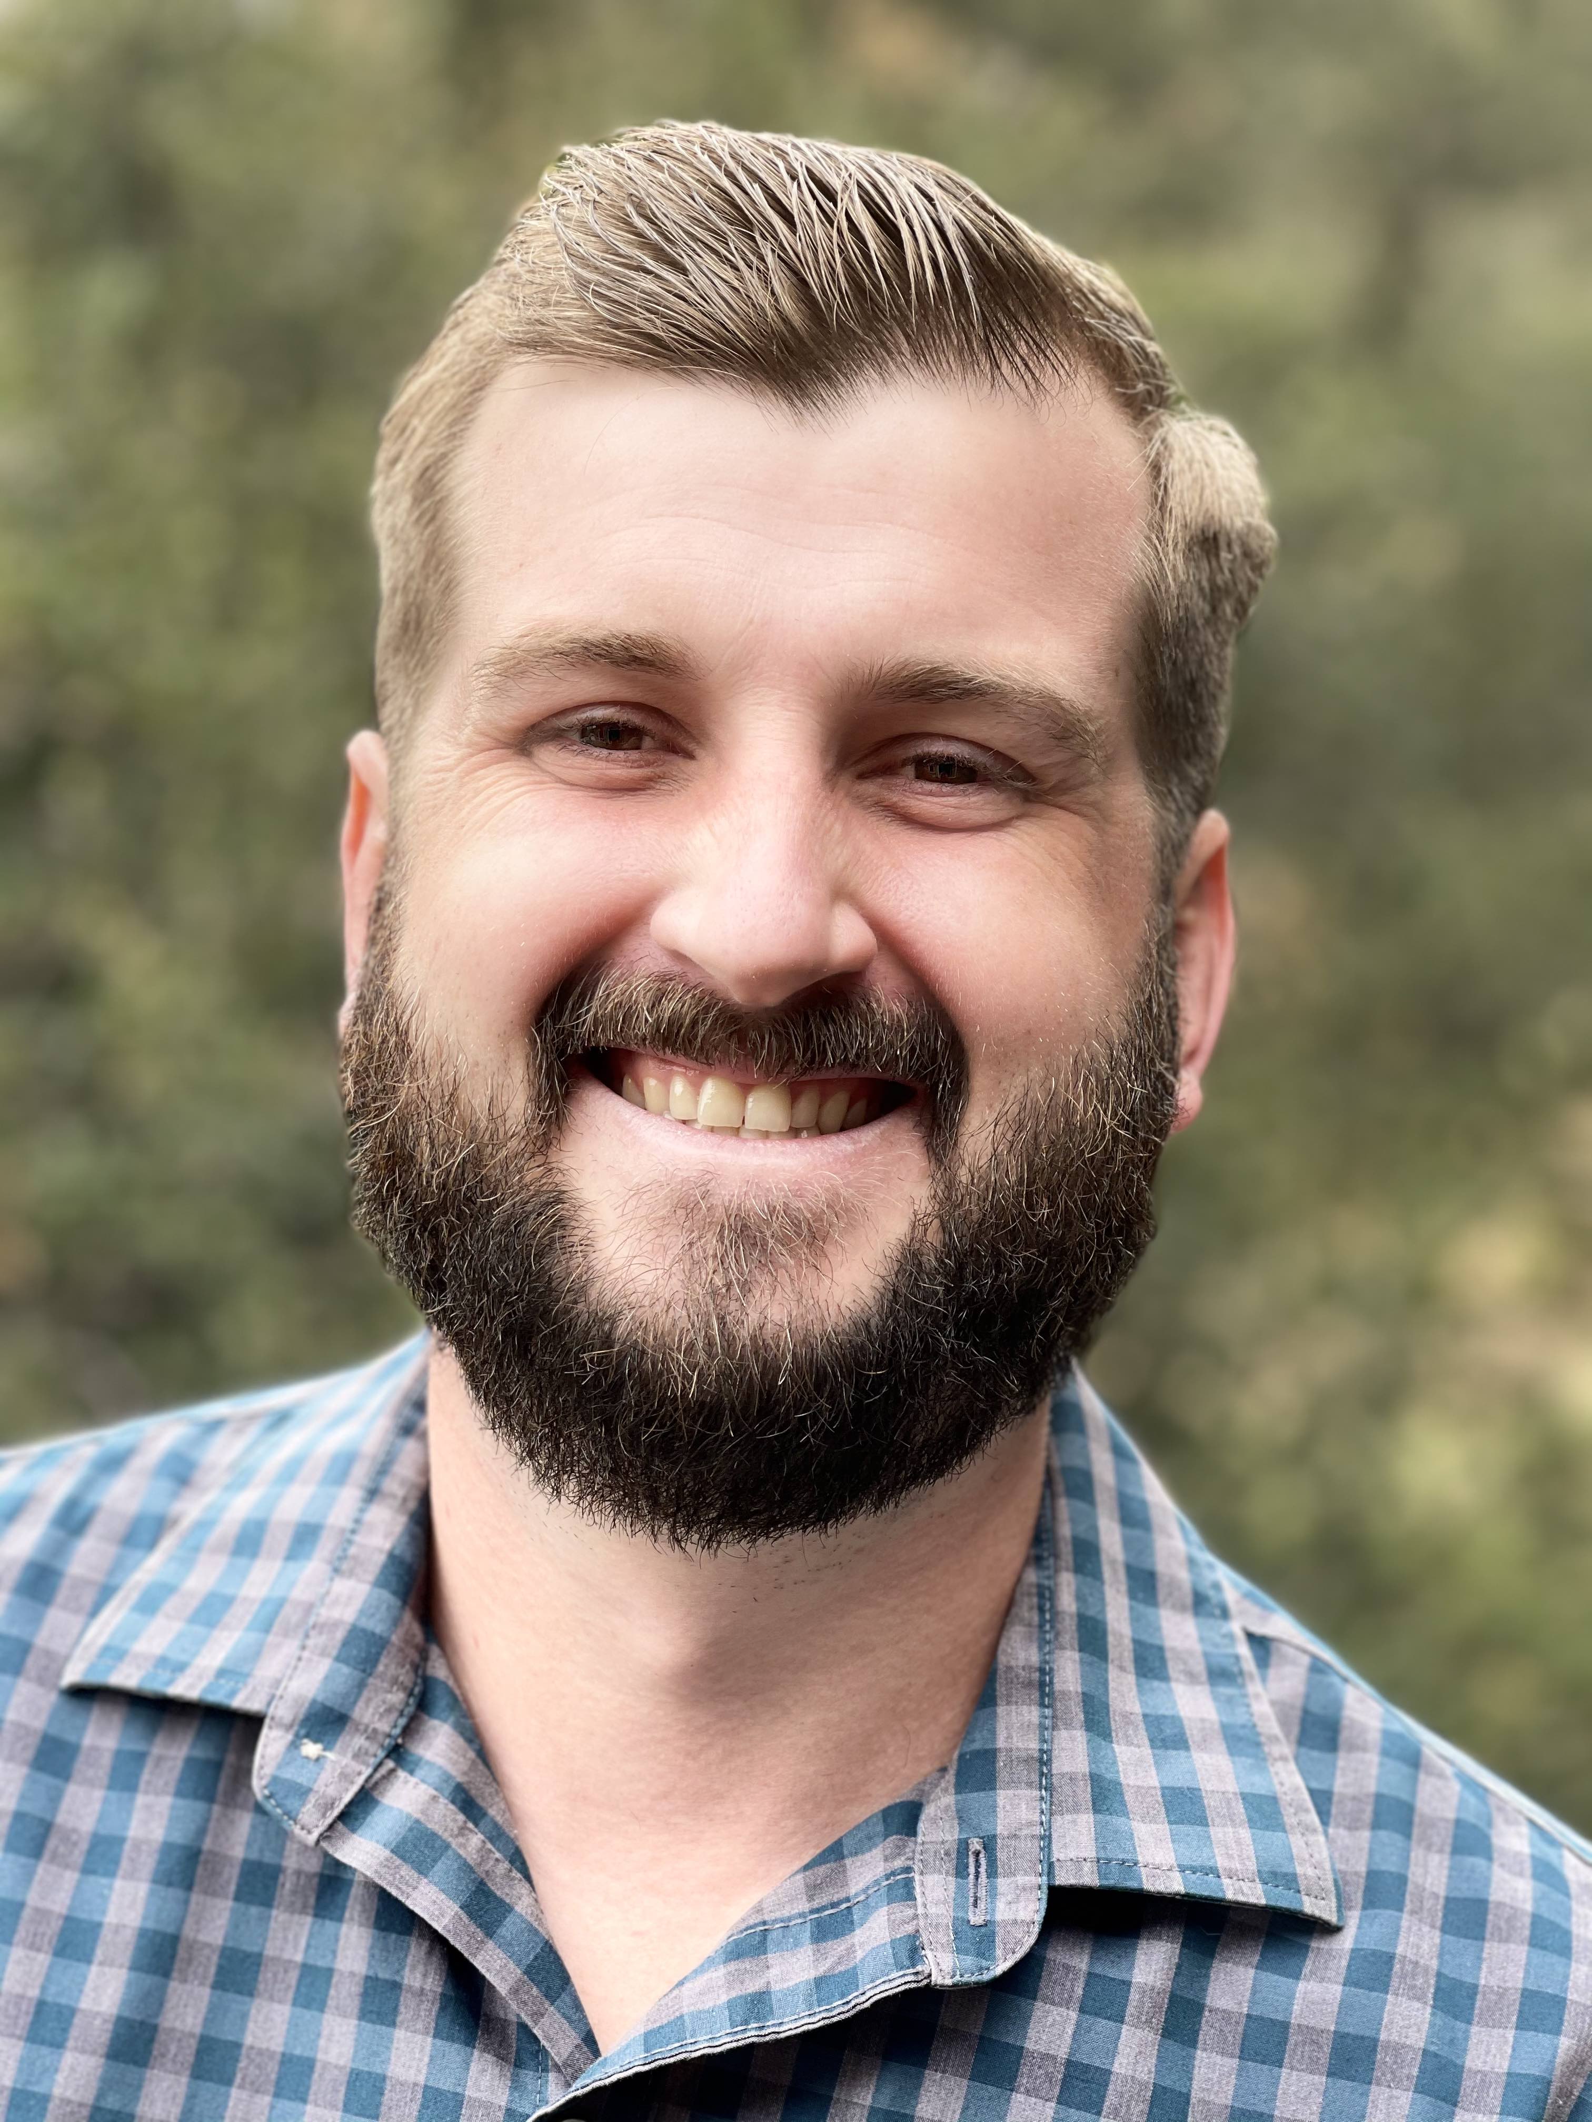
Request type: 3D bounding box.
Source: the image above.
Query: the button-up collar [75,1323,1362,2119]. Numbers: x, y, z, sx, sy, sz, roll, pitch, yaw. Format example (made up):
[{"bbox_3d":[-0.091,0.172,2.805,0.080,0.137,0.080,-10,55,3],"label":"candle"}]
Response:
[{"bbox_3d":[-0.016,0.133,0.876,0.272,0.169,0.151,5,-2,2],"label":"button-up collar"}]

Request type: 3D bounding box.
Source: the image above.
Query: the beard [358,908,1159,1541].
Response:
[{"bbox_3d":[-0.011,0.026,0.778,0.172,0.137,0.110,5,-3,0],"label":"beard"}]

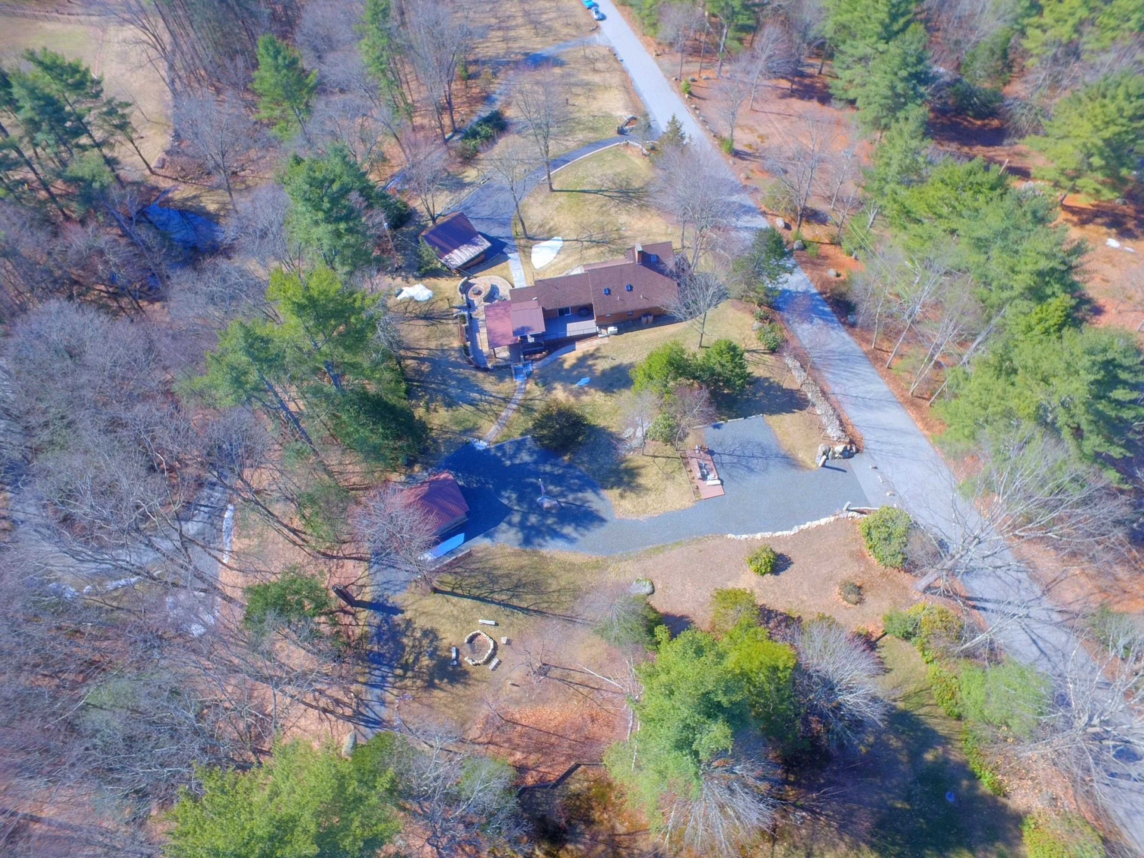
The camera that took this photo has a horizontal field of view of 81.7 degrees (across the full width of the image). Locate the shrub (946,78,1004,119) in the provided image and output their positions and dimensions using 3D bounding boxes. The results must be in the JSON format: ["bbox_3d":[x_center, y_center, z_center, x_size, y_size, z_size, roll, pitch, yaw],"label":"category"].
[{"bbox_3d":[63.822,-52.282,104.853,8.000,4.800,8.000,-8,56,0],"label":"shrub"}]

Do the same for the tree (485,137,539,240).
[{"bbox_3d":[-7.896,-32.395,91.415,7.600,15.500,7.600,-8,56,0],"label":"tree"}]

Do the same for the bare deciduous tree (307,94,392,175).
[{"bbox_3d":[-37.100,-49.600,112.800,13.000,13.000,13.000,-5,53,0],"label":"bare deciduous tree"}]

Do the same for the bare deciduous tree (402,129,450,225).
[{"bbox_3d":[-20.218,-33.686,90.660,6.200,13.500,6.200,-6,55,0],"label":"bare deciduous tree"}]

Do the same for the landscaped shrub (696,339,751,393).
[{"bbox_3d":[17.300,-7.300,75.200,6.100,5.800,6.100,-5,53,0],"label":"landscaped shrub"}]

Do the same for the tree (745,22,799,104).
[{"bbox_3d":[31.873,-58.221,106.572,8.300,13.200,8.300,-8,56,0],"label":"tree"}]

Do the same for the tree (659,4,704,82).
[{"bbox_3d":[18.525,-64.025,109.872,7.200,12.000,7.200,-6,55,0],"label":"tree"}]

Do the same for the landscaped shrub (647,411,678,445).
[{"bbox_3d":[9.897,0.013,71.365,3.400,3.600,3.400,-6,55,0],"label":"landscaped shrub"}]

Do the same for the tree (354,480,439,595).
[{"bbox_3d":[-13.995,10.886,57.032,7.000,17.500,7.000,-6,55,0],"label":"tree"}]

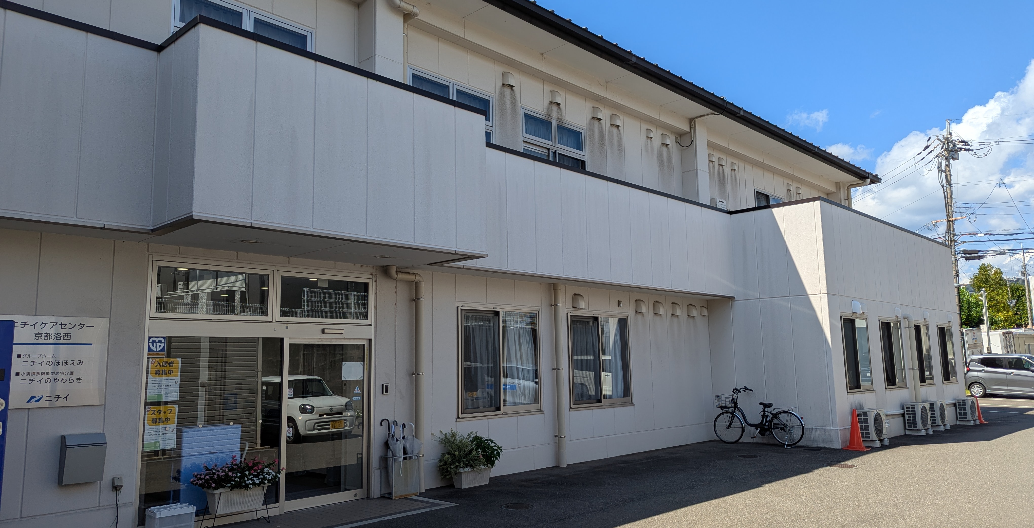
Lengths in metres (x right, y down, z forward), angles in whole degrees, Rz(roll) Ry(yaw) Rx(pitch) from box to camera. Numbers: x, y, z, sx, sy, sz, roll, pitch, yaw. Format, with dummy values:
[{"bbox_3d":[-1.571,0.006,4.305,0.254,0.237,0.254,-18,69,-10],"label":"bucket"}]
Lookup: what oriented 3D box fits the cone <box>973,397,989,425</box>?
[{"bbox_3d":[12.237,3.844,19.080,0.380,0.700,0.380,-8,-10,43],"label":"cone"}]

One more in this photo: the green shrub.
[{"bbox_3d":[-0.604,2.475,9.445,0.482,0.612,1.063,-9,-11,43],"label":"green shrub"}]

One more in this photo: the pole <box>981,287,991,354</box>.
[{"bbox_3d":[21.093,3.386,32.184,0.160,4.590,0.160,-9,-11,43],"label":"pole"}]

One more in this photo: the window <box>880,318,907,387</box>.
[{"bbox_3d":[8.167,1.951,15.577,0.090,1.444,1.429,-9,-11,43],"label":"window"}]

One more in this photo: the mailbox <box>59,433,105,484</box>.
[{"bbox_3d":[-3.908,1.757,6.476,0.155,0.412,0.333,-9,-11,43],"label":"mailbox"}]

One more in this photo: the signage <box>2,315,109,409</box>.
[{"bbox_3d":[-4.174,0.882,6.438,0.035,0.817,0.893,-8,-10,43],"label":"signage"}]

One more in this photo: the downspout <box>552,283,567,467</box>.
[{"bbox_3d":[0.671,1.729,11.272,0.140,2.850,0.125,-9,-11,43],"label":"downspout"}]

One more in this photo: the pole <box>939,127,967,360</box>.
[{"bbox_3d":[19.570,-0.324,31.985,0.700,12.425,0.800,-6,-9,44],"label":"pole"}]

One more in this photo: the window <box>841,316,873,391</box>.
[{"bbox_3d":[6.688,1.775,14.107,0.110,1.425,1.465,-9,-11,43],"label":"window"}]

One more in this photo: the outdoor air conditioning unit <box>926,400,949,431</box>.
[{"bbox_3d":[9.752,3.531,16.713,0.331,0.657,0.803,-9,-11,43],"label":"outdoor air conditioning unit"}]

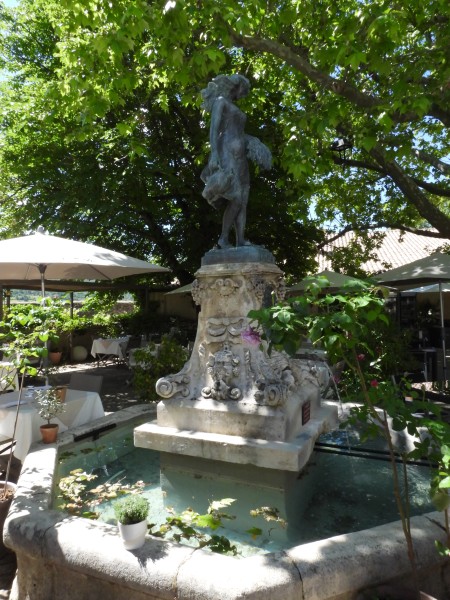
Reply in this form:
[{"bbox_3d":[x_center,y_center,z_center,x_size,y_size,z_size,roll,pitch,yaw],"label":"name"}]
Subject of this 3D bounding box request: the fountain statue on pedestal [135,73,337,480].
[{"bbox_3d":[0.096,-0.327,3.078,1.152,2.704,1.083,-3,-1,27],"label":"fountain statue on pedestal"}]

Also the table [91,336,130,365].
[{"bbox_3d":[-3.370,1.531,12.300,0.860,0.770,0.820,-2,-1,12],"label":"table"}]

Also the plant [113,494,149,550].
[{"bbox_3d":[-0.386,0.933,1.749,0.155,0.200,0.155,-2,-1,0],"label":"plant"}]

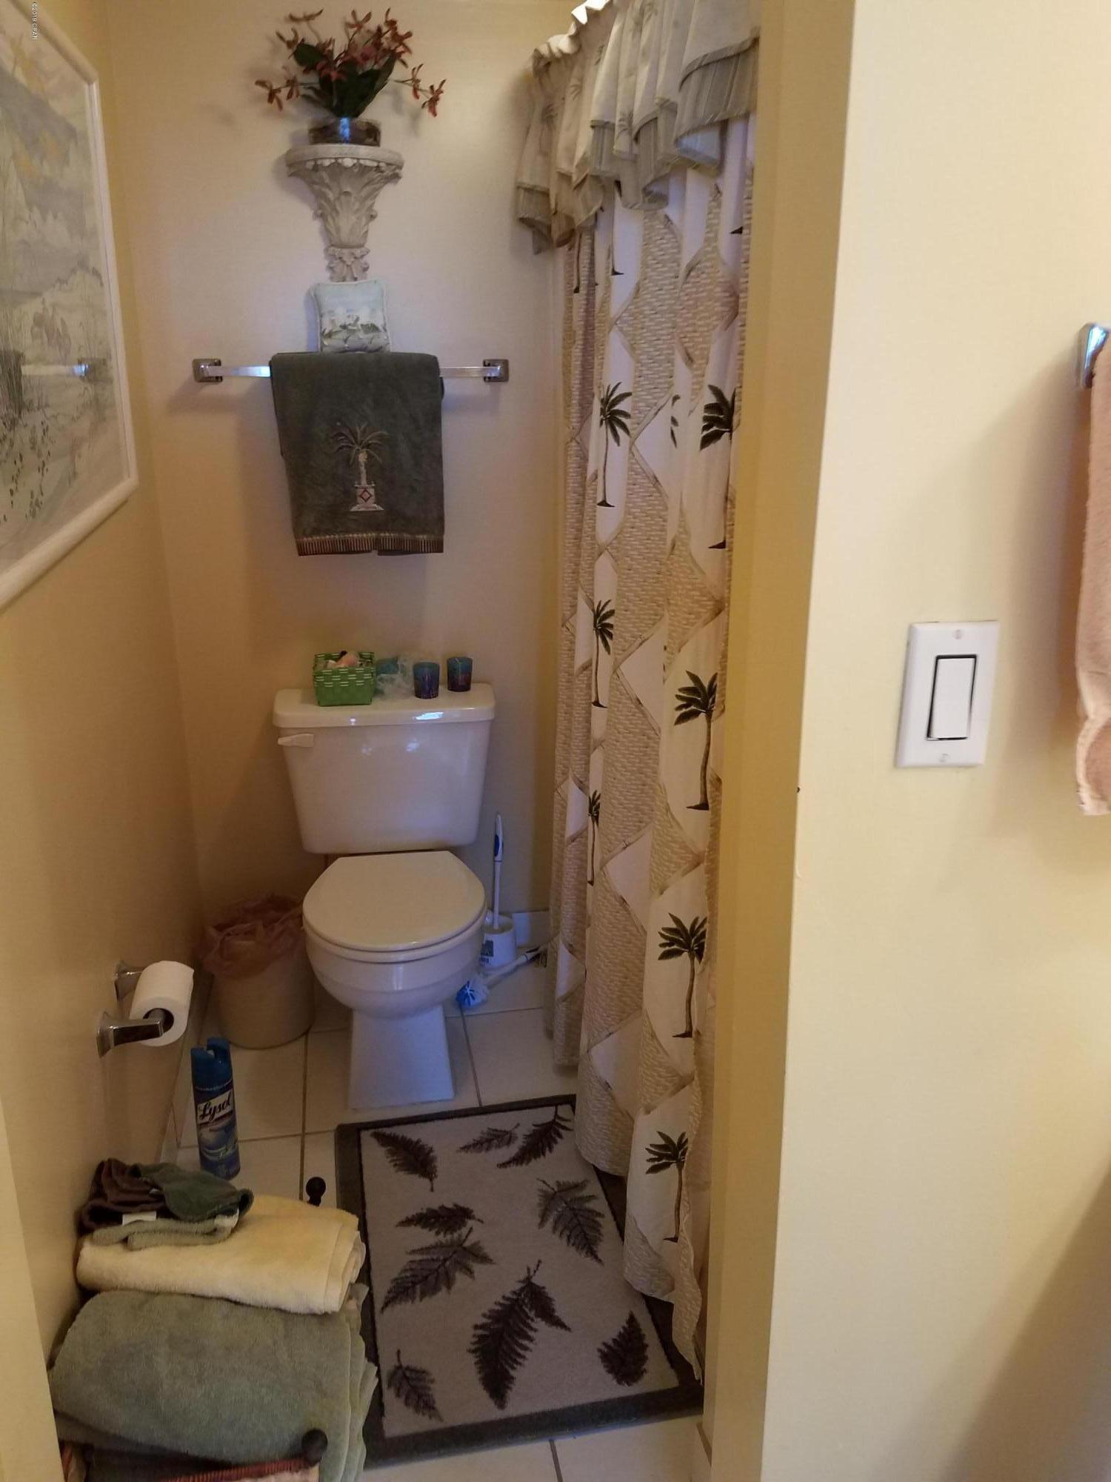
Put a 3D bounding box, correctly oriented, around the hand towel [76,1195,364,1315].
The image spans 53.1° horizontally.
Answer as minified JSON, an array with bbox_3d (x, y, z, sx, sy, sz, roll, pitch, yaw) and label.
[{"bbox_3d":[-0.385,0.597,1.304,0.305,0.075,0.140,1,19,6],"label":"hand towel"}]

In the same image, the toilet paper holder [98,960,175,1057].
[{"bbox_3d":[-0.606,0.386,1.622,0.082,0.052,0.195,-4,17,-10],"label":"toilet paper holder"}]

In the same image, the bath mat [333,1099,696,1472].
[{"bbox_3d":[-0.095,0.818,1.824,0.488,0.012,0.742,-4,17,-10],"label":"bath mat"}]

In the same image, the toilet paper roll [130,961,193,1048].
[{"bbox_3d":[-0.558,0.372,1.586,0.081,0.081,0.101,-4,19,-10],"label":"toilet paper roll"}]

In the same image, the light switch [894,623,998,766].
[{"bbox_3d":[0.301,-0.032,0.844,0.070,0.114,0.008,-2,17,-5],"label":"light switch"}]

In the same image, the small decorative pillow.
[{"bbox_3d":[-0.404,-0.838,2.214,0.148,0.145,0.050,-4,19,-10],"label":"small decorative pillow"}]

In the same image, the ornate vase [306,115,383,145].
[{"bbox_3d":[-0.394,-1.135,2.079,0.135,0.052,0.135,-4,19,-10],"label":"ornate vase"}]

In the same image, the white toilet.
[{"bbox_3d":[-0.334,0.319,2.275,0.456,0.713,0.662,-2,19,-6],"label":"white toilet"}]

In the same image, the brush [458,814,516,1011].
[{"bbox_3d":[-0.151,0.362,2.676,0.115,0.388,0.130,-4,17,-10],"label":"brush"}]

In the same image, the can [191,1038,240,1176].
[{"bbox_3d":[-0.610,0.664,1.997,0.067,0.244,0.067,-7,20,-19],"label":"can"}]

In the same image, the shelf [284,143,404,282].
[{"bbox_3d":[-0.412,-1.042,2.216,0.224,0.247,0.115,-4,17,-10],"label":"shelf"}]

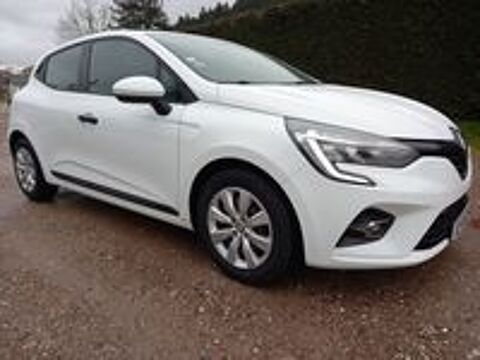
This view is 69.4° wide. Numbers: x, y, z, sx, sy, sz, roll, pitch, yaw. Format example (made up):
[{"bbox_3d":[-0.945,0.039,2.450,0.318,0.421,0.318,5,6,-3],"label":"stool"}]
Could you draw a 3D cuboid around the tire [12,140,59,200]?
[{"bbox_3d":[-1.990,-0.123,3.377,0.620,0.615,0.210,10,17,37],"label":"tire"}]

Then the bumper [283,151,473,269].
[{"bbox_3d":[0.963,0.027,2.027,0.570,0.500,1.720,10,17,37],"label":"bumper"}]

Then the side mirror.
[{"bbox_3d":[-0.528,-0.473,1.930,0.250,0.205,0.220,10,17,37],"label":"side mirror"}]

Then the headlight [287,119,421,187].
[{"bbox_3d":[0.469,-0.142,1.532,0.530,0.290,0.400,12,18,42],"label":"headlight"}]

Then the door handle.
[{"bbox_3d":[-1.054,-0.417,2.394,0.230,0.055,0.055,14,20,36],"label":"door handle"}]

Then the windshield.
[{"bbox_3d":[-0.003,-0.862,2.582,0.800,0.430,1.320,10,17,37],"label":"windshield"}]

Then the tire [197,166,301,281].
[{"bbox_3d":[0.046,0.227,1.827,0.620,0.615,0.210,11,18,39],"label":"tire"}]

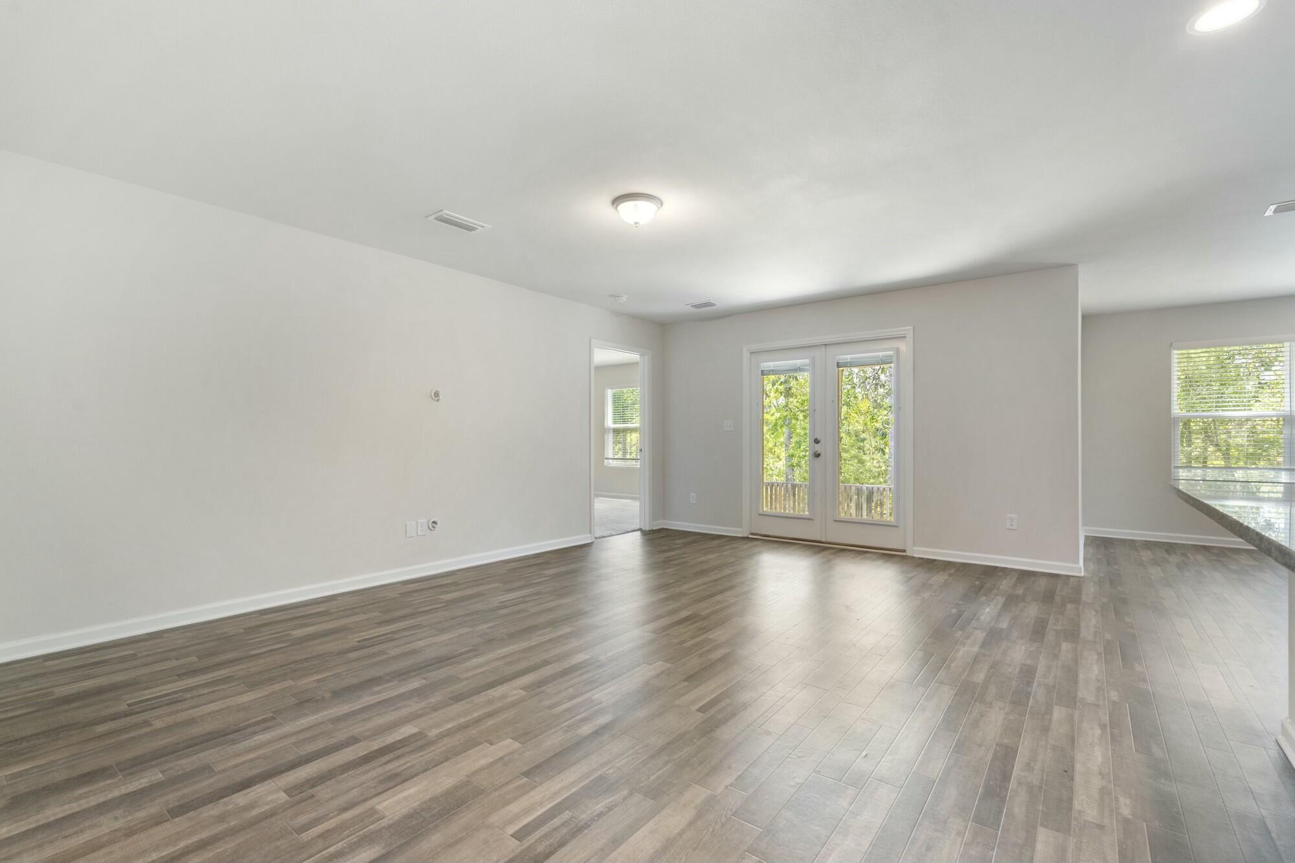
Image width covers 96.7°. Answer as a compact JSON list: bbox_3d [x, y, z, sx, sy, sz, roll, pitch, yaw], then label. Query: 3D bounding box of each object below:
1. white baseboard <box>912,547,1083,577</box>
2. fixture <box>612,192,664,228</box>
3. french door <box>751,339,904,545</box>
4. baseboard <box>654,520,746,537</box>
[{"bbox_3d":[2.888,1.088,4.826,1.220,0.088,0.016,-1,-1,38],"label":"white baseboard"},{"bbox_3d":[-0.059,-1.265,3.369,0.300,0.136,0.300,0,-1,0],"label":"fixture"},{"bbox_3d":[1.765,0.123,5.784,1.585,1.980,0.070,-1,-1,38],"label":"french door"},{"bbox_3d":[0.559,1.107,6.514,1.070,0.088,0.220,-1,-1,38],"label":"baseboard"}]

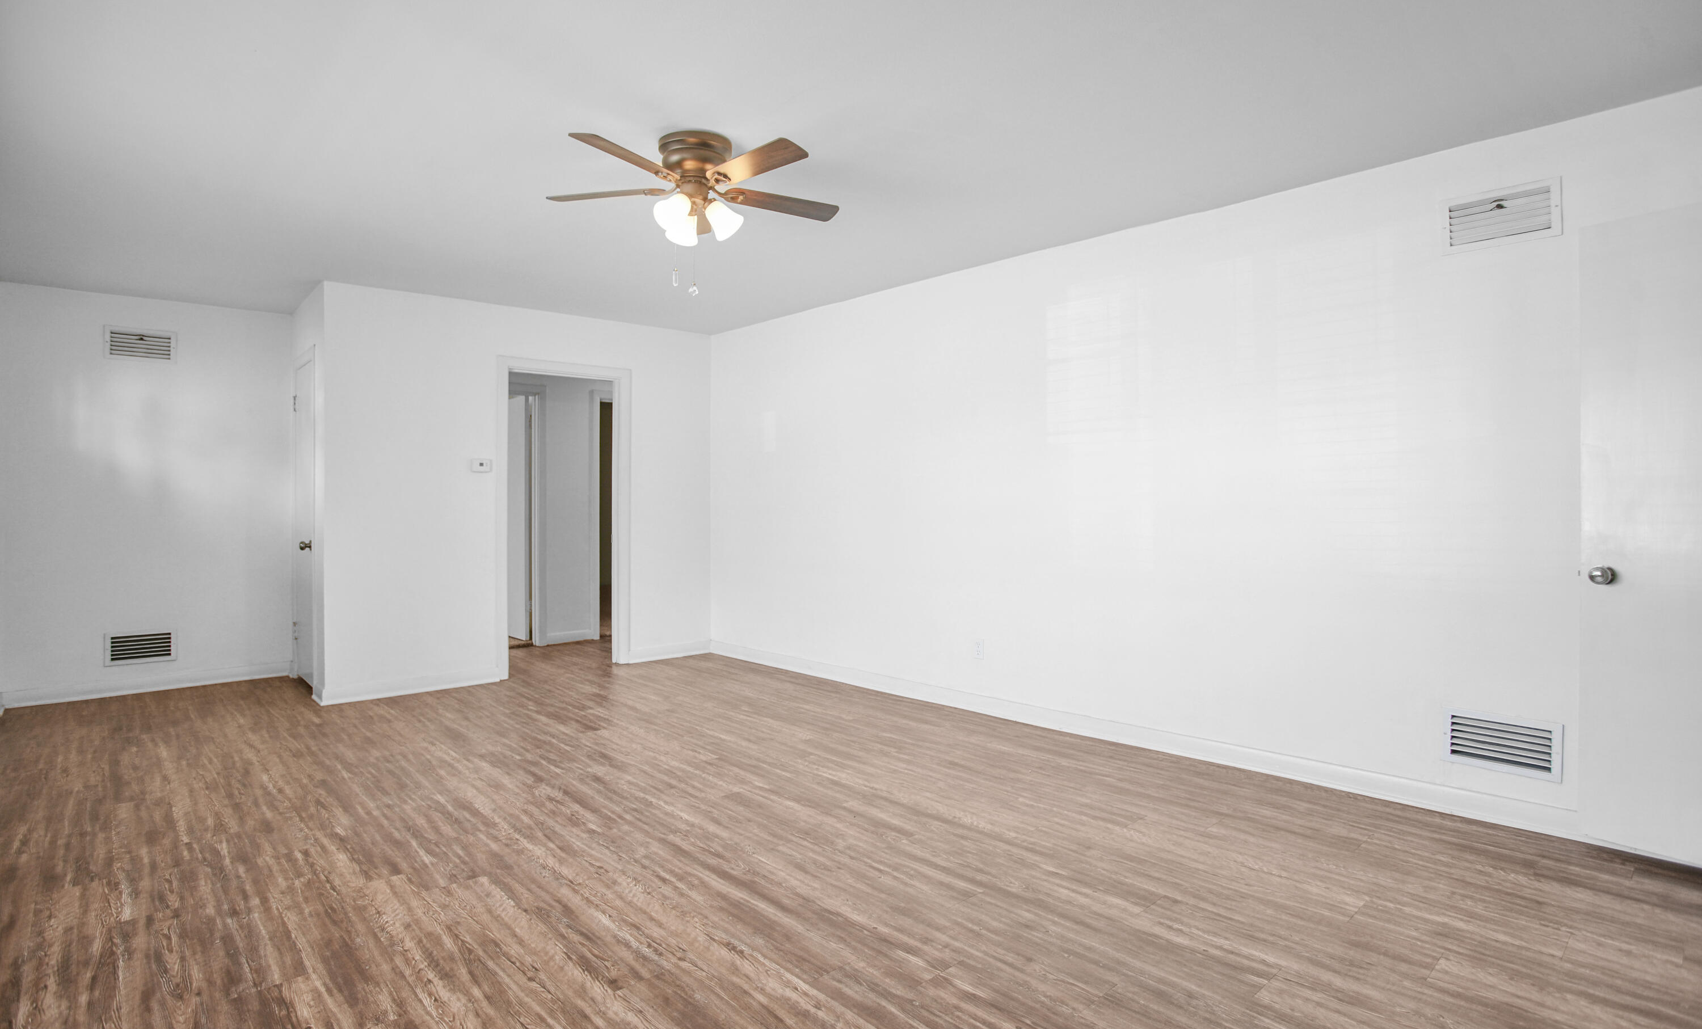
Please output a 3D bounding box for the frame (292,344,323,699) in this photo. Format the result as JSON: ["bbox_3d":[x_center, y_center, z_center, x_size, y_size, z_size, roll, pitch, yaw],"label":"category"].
[{"bbox_3d":[-3.489,0.041,5.196,0.130,2.130,0.820,-1,1,-43],"label":"frame"}]

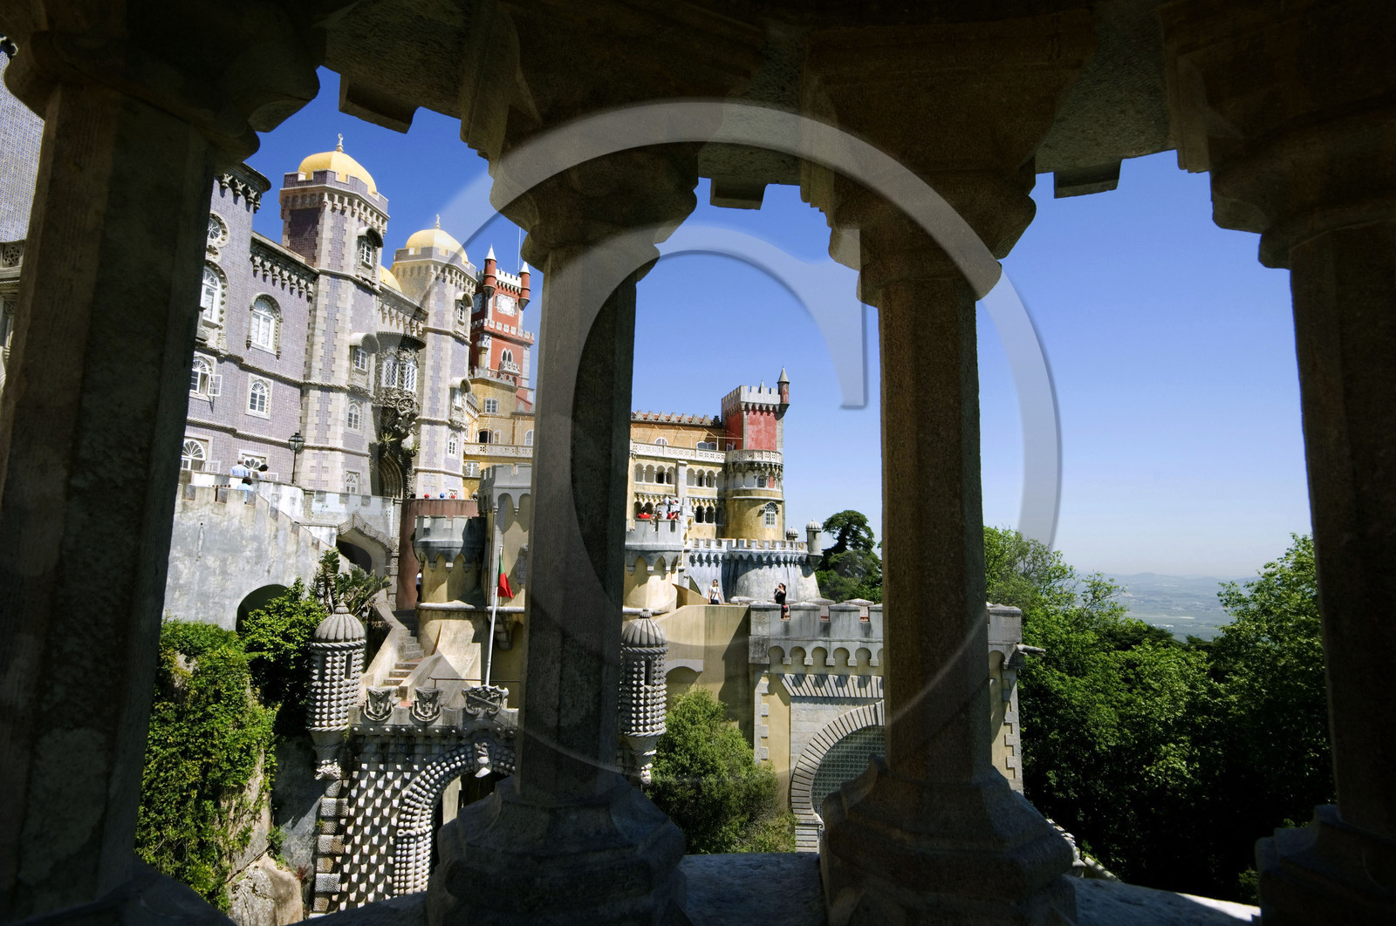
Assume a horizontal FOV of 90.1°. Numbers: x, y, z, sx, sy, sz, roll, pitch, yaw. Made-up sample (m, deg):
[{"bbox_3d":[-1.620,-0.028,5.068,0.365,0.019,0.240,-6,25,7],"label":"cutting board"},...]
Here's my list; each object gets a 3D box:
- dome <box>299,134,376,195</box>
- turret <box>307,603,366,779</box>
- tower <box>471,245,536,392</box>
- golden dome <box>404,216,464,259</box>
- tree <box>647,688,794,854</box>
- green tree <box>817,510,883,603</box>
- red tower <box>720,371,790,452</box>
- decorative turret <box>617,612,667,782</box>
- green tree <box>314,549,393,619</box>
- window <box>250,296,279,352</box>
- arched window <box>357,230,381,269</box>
[{"bbox_3d":[-19.660,-16.170,38.186,3.800,3.800,3.800,0,-7,6],"label":"dome"},{"bbox_3d":[-9.391,5.900,18.000,1.250,4.450,1.250,1,-7,0],"label":"turret"},{"bbox_3d":[-23.280,-15.734,80.064,6.200,15.700,6.200,-5,-10,40],"label":"tower"},{"bbox_3d":[-18.406,-15.850,49.457,4.100,3.540,4.100,3,-8,-11],"label":"golden dome"},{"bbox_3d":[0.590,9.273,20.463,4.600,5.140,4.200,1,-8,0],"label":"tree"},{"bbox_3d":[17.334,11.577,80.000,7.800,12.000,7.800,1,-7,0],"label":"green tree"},{"bbox_3d":[5.655,-4.737,71.090,5.000,9.200,5.700,3,-8,-19],"label":"red tower"},{"bbox_3d":[-1.327,5.814,17.385,1.220,4.180,1.220,1,-8,0],"label":"decorative turret"},{"bbox_3d":[-10.966,4.218,22.110,2.400,2.900,2.300,1,-8,0],"label":"green tree"},{"bbox_3d":[-20.325,-6.549,32.666,0.300,2.650,1.850,0,-7,6],"label":"window"},{"bbox_3d":[-17.621,-11.397,37.423,0.500,1.800,1.500,0,-7,6],"label":"arched window"}]

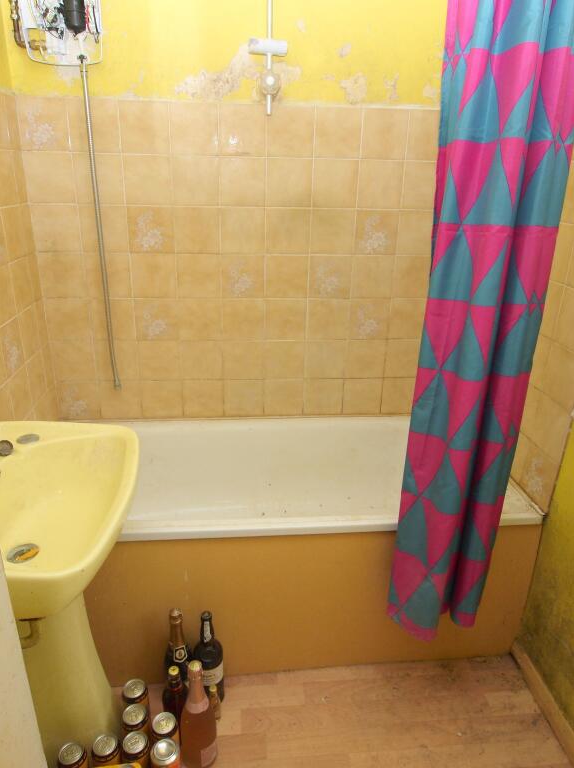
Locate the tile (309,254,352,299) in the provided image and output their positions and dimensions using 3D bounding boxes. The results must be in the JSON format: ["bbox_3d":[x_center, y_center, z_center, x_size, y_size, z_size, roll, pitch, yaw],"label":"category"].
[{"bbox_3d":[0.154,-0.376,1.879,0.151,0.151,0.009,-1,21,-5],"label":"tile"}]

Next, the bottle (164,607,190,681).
[{"bbox_3d":[-0.297,0.748,1.468,0.085,0.312,0.085,-1,21,-5],"label":"bottle"}]

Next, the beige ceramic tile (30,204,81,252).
[{"bbox_3d":[-0.752,-0.508,1.737,0.150,0.150,0.010,-1,21,-5],"label":"beige ceramic tile"}]

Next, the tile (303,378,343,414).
[{"bbox_3d":[0.143,0.048,2.040,0.150,0.150,0.010,-1,22,-5],"label":"tile"}]

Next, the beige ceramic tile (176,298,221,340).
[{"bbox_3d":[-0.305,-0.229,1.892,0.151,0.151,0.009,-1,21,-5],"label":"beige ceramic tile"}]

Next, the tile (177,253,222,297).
[{"bbox_3d":[-0.301,-0.370,1.832,0.150,0.150,0.010,-1,21,-5],"label":"tile"}]

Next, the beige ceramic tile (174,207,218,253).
[{"bbox_3d":[-0.297,-0.513,1.776,0.150,0.150,0.010,-1,22,-5],"label":"beige ceramic tile"}]

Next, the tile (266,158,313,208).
[{"bbox_3d":[0.009,-0.662,1.762,0.151,0.151,0.010,-1,22,-5],"label":"tile"}]

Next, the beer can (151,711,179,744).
[{"bbox_3d":[-0.300,0.897,1.319,0.066,0.163,0.066,-1,21,-5],"label":"beer can"}]

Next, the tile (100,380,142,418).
[{"bbox_3d":[-0.614,0.057,1.972,0.150,0.150,0.010,-1,21,-5],"label":"tile"}]

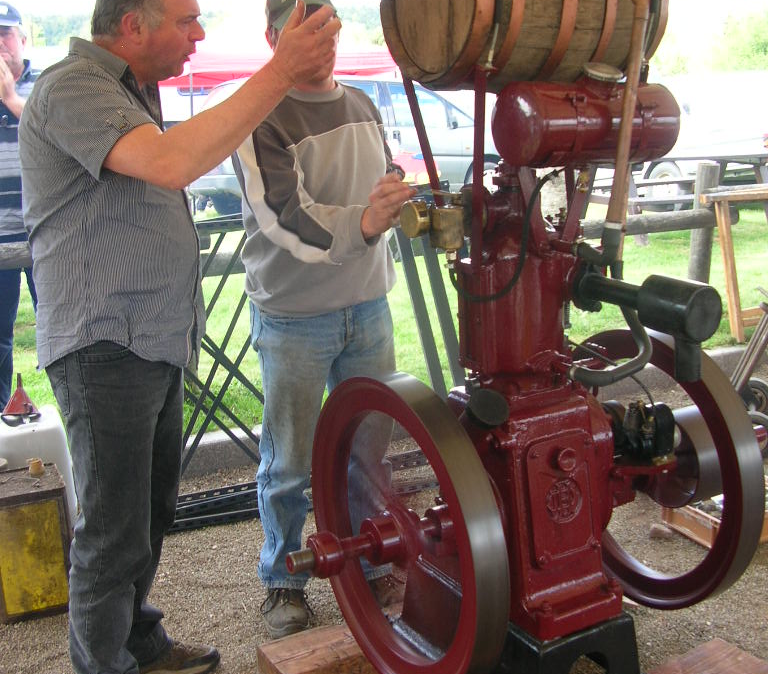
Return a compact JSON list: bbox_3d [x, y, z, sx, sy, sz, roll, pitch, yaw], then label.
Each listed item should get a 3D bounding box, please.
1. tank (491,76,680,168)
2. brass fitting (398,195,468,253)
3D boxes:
[{"bbox_3d":[0.396,-0.424,2.034,0.357,0.165,0.156,-8,17,-29],"label":"tank"},{"bbox_3d":[0.104,-0.228,2.081,0.123,0.110,0.075,-10,18,-29],"label":"brass fitting"}]

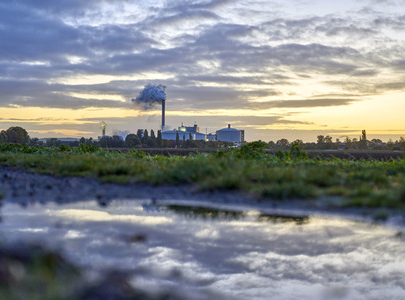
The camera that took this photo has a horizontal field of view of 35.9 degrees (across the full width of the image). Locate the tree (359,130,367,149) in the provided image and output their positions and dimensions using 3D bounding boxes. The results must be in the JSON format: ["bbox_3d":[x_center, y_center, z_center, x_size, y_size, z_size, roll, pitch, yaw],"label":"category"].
[{"bbox_3d":[134.380,-8.520,520.000,5.400,15.700,5.130,0,0,0],"label":"tree"}]

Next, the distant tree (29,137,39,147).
[{"bbox_3d":[-115.420,-5.150,430.000,6.870,6.870,6.530,0,0,0],"label":"distant tree"}]

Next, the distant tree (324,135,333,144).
[{"bbox_3d":[100.660,-6.190,500.000,7.190,10.780,6.830,0,0,0],"label":"distant tree"}]

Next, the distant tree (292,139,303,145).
[{"bbox_3d":[76.090,-4.790,500.000,9.190,7.990,8.730,0,0,0],"label":"distant tree"}]

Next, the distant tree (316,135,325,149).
[{"bbox_3d":[94.660,-6.110,500.000,6.390,10.940,6.070,0,0,0],"label":"distant tree"}]

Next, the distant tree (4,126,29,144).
[{"bbox_3d":[-109.070,-7.830,370.000,14.190,11.530,13.480,0,0,0],"label":"distant tree"}]

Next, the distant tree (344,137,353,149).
[{"bbox_3d":[116.630,-5.710,500.000,6.390,10.150,6.070,0,0,0],"label":"distant tree"}]

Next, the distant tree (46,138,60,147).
[{"bbox_3d":[-114.650,-5.370,480.000,10.740,6.900,10.200,0,0,0],"label":"distant tree"}]

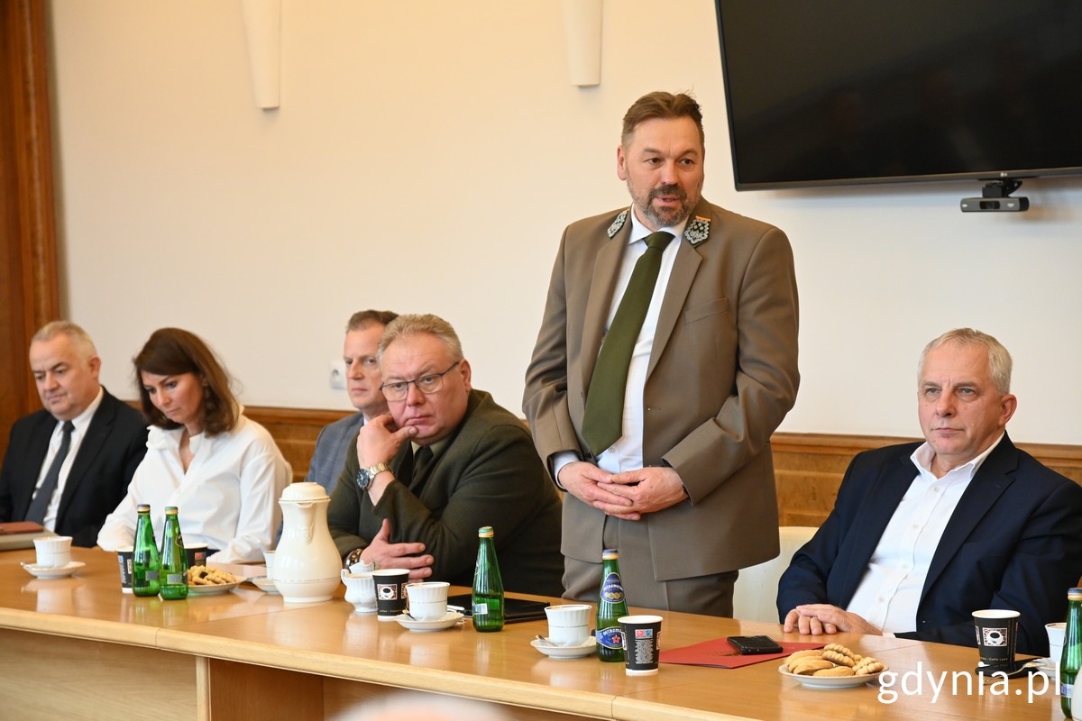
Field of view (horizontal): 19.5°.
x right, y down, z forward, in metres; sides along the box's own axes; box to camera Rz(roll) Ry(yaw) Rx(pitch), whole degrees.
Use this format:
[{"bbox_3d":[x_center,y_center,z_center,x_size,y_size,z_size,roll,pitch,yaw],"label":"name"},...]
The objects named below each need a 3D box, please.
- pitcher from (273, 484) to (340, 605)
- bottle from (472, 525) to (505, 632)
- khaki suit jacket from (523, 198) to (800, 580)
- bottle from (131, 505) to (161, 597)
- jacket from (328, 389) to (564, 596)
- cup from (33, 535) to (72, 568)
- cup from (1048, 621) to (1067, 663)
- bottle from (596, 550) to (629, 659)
[{"bbox_3d":[-0.498,0.383,6.699,0.148,0.252,0.175,-2,2,-7],"label":"pitcher"},{"bbox_3d":[-0.104,0.423,6.102,0.061,0.199,0.061,-2,2,-1],"label":"bottle"},{"bbox_3d":[0.254,0.063,6.550,0.570,0.770,0.340,-1,3,25],"label":"khaki suit jacket"},{"bbox_3d":[-0.863,0.414,6.867,0.061,0.199,0.061,-2,2,-7],"label":"bottle"},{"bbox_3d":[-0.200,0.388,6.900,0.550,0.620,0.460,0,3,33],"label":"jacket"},{"bbox_3d":[-1.123,0.445,7.275,0.088,0.068,0.098,-2,2,-9],"label":"cup"},{"bbox_3d":[0.889,0.478,5.291,0.088,0.068,0.098,-1,2,9],"label":"cup"},{"bbox_3d":[0.125,0.436,5.626,0.061,0.199,0.061,-2,2,1],"label":"bottle"}]

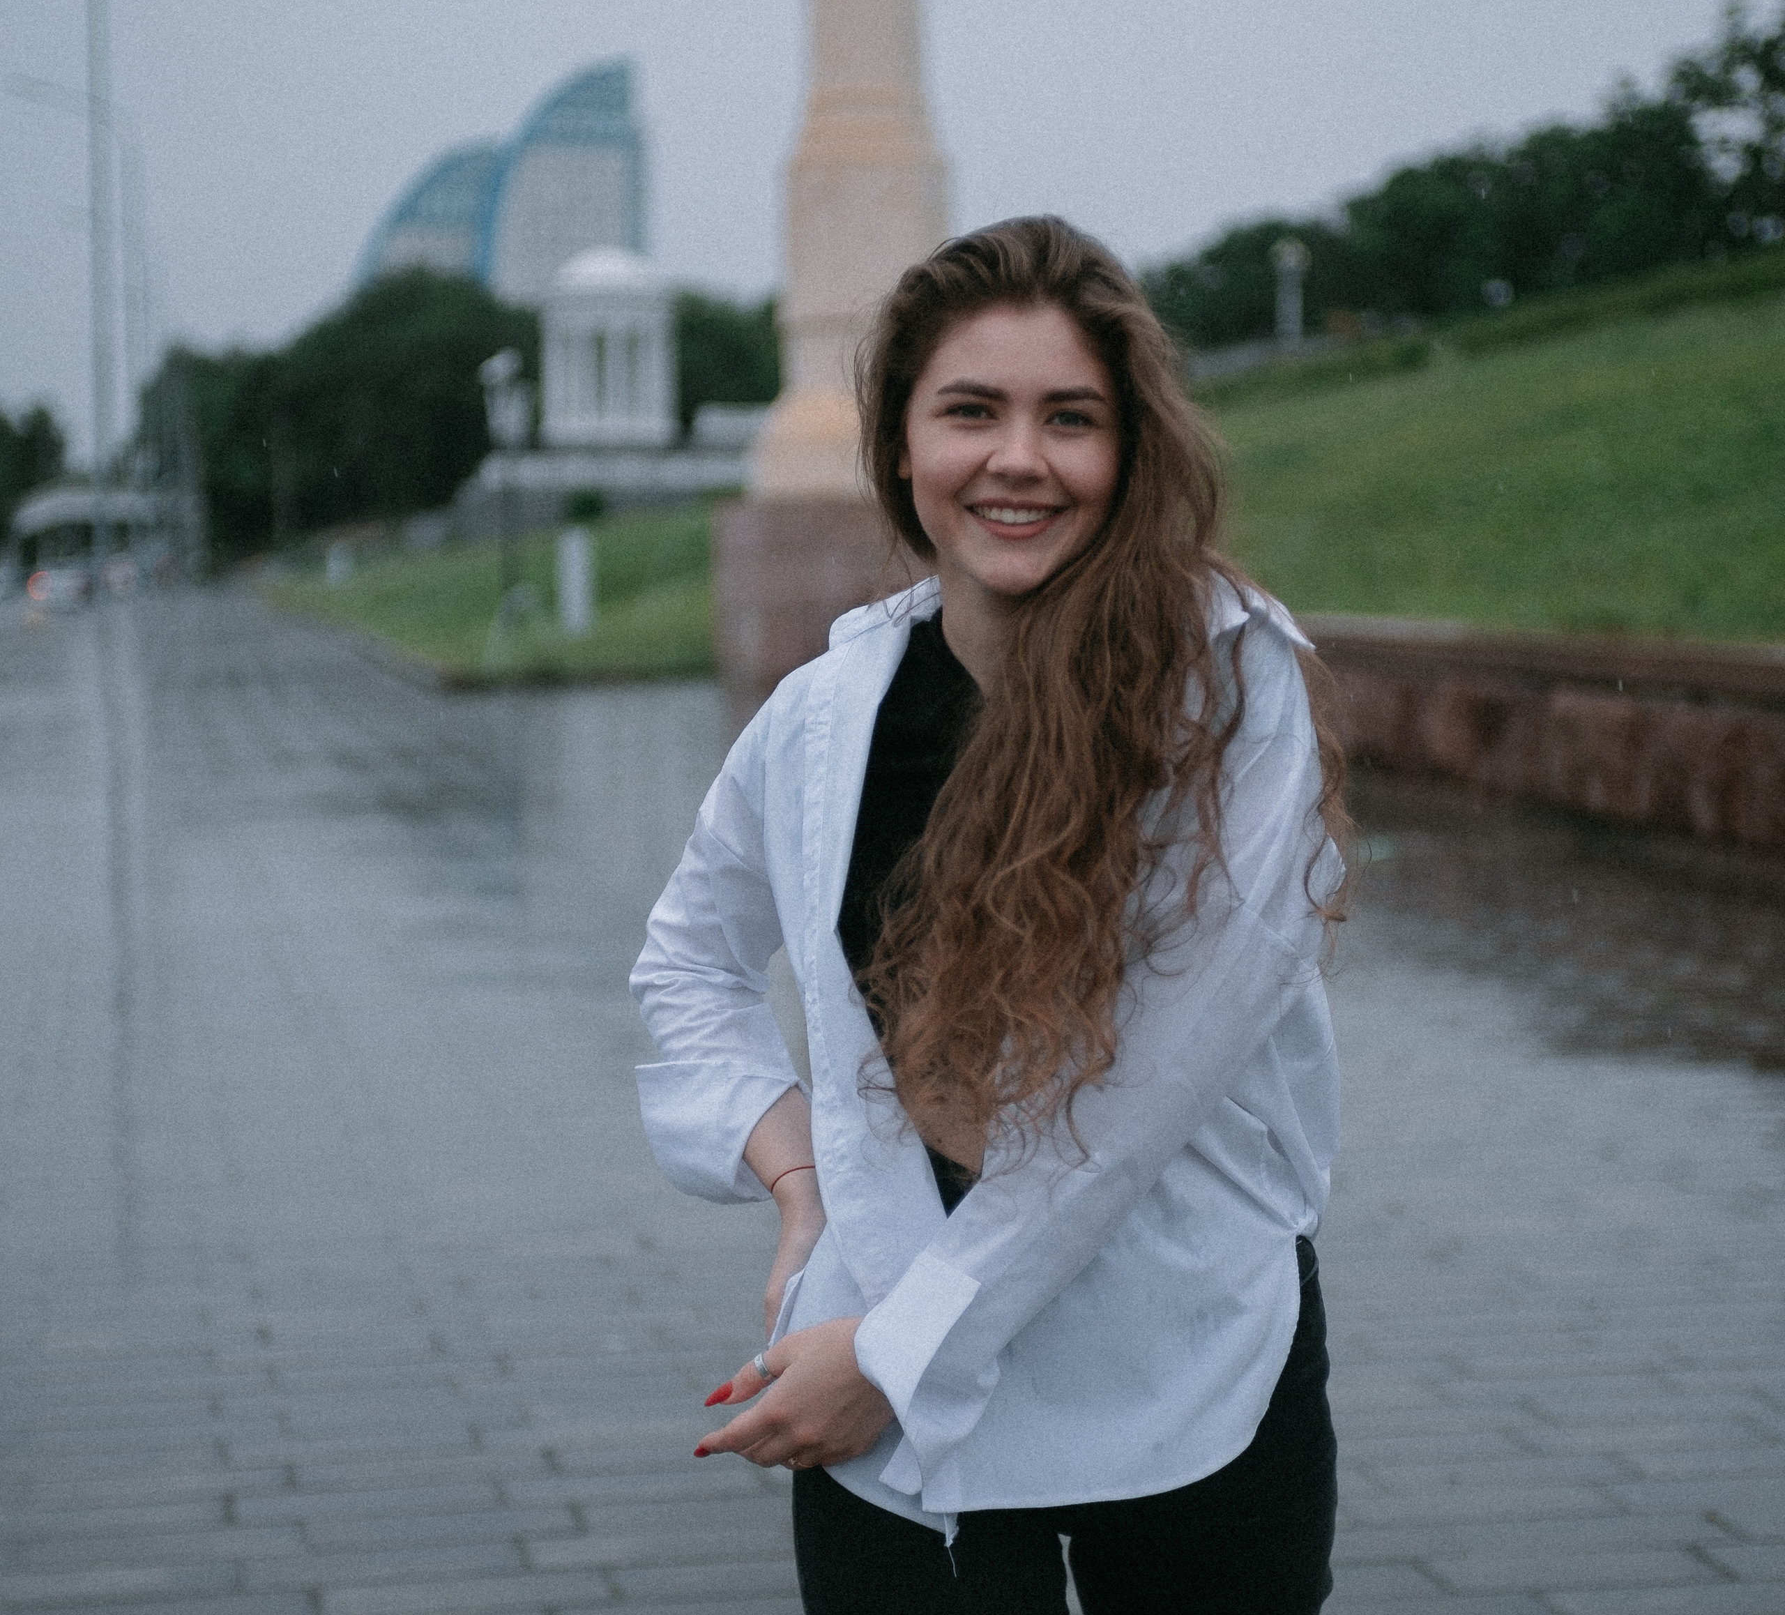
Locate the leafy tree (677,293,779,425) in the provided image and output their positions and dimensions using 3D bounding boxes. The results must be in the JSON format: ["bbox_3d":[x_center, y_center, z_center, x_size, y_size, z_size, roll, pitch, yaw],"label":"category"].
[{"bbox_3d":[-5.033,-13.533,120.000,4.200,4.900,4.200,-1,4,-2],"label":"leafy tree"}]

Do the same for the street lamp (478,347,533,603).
[{"bbox_3d":[-4.911,-4.179,50.000,0.620,3.250,0.620,-1,4,-6],"label":"street lamp"}]

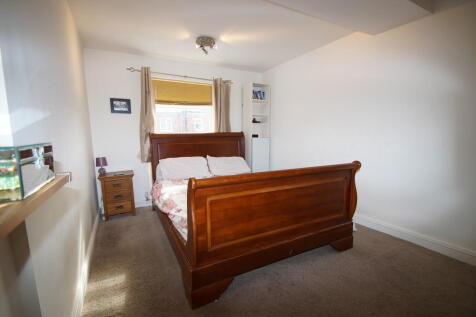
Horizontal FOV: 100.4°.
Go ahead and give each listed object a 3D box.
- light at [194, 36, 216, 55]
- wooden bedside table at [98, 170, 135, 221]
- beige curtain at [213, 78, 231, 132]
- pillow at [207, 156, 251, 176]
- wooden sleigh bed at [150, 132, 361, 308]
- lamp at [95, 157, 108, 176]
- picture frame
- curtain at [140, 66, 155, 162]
[{"bbox_3d":[-0.434,-1.488,2.632,0.280,0.170,0.280,0,5,0],"label":"light"},{"bbox_3d":[-1.763,0.529,2.930,0.420,0.610,0.350,-3,6,-30],"label":"wooden bedside table"},{"bbox_3d":[-0.299,-0.735,3.782,0.340,1.460,0.110,-3,6,-30],"label":"beige curtain"},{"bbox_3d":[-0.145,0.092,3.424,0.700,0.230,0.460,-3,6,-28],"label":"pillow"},{"bbox_3d":[-0.075,0.259,2.583,1.700,1.210,2.310,-3,6,-28],"label":"wooden sleigh bed"},{"bbox_3d":[-1.921,0.110,2.803,0.130,0.260,0.130,-3,6,-30],"label":"lamp"},{"bbox_3d":[-1.761,-0.783,2.999,0.265,0.210,0.025,-3,6,-30],"label":"picture frame"},{"bbox_3d":[-1.425,-0.670,3.127,0.200,1.460,0.100,-3,6,-30],"label":"curtain"}]

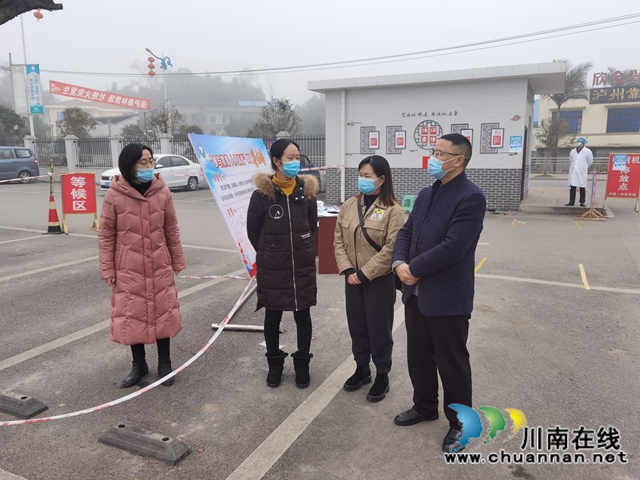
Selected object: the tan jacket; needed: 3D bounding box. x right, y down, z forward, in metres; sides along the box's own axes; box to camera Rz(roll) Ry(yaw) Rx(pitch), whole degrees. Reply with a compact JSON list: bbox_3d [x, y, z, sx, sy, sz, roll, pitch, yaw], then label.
[{"bbox_3d":[0.316,-0.013,3.123,0.460,0.525,0.330,5,11,29],"label":"tan jacket"}]

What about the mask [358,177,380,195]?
[{"bbox_3d":[0.304,-0.340,3.128,0.090,0.115,0.140,-10,14,-44],"label":"mask"}]

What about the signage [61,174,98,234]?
[{"bbox_3d":[-4.933,-0.785,10.260,0.660,1.173,0.420,-6,12,-31],"label":"signage"}]

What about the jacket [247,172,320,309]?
[{"bbox_3d":[-0.248,0.017,3.300,0.450,0.897,0.340,-3,10,-16],"label":"jacket"}]

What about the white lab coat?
[{"bbox_3d":[6.696,-1.875,12.822,0.510,1.005,0.340,9,13,43],"label":"white lab coat"}]

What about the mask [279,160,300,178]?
[{"bbox_3d":[-0.193,-0.446,3.162,0.140,0.112,0.090,-6,11,-29],"label":"mask"}]

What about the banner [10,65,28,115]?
[{"bbox_3d":[-15.939,-7.970,26.523,0.823,2.522,0.060,2,10,11],"label":"banner"}]

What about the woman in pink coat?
[{"bbox_3d":[-1.196,0.178,3.354,0.550,1.636,0.380,-4,11,-21],"label":"woman in pink coat"}]

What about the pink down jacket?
[{"bbox_3d":[-1.193,0.131,3.346,0.550,1.120,0.360,-4,11,-21],"label":"pink down jacket"}]

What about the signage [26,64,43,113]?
[{"bbox_3d":[-15.414,-8.129,26.999,0.780,2.554,0.080,-1,10,-3],"label":"signage"}]

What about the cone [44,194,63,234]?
[{"bbox_3d":[-5.347,-0.510,9.989,0.365,0.740,0.365,5,11,28],"label":"cone"}]

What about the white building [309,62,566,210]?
[{"bbox_3d":[3.782,-3.023,15.787,6.929,3.708,4.645,4,11,25],"label":"white building"}]

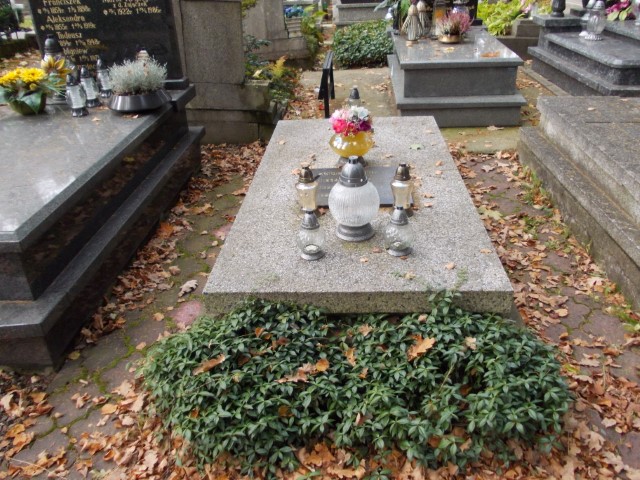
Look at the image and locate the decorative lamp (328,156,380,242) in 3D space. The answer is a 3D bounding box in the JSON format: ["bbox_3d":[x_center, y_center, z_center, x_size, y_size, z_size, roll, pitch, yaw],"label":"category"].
[{"bbox_3d":[0.131,-0.150,1.913,0.190,0.312,0.190,-1,29,3],"label":"decorative lamp"}]

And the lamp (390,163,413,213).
[{"bbox_3d":[0.340,-0.213,2.124,0.088,0.200,0.088,-1,29,3],"label":"lamp"}]

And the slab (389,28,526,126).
[{"bbox_3d":[1.195,-1.654,5.071,1.030,0.490,2.150,0,29,4],"label":"slab"}]

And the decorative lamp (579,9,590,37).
[{"bbox_3d":[2.780,-2.289,5.400,0.160,0.340,0.160,-1,29,3],"label":"decorative lamp"}]

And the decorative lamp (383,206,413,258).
[{"bbox_3d":[0.289,-0.038,1.847,0.100,0.170,0.100,-1,29,3],"label":"decorative lamp"}]

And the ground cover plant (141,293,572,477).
[{"bbox_3d":[0.088,0.438,1.608,1.270,0.270,0.460,-1,29,3],"label":"ground cover plant"}]

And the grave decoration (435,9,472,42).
[{"bbox_3d":[1.340,-2.152,5.143,0.350,0.310,0.330,-1,29,3],"label":"grave decoration"}]

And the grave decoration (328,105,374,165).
[{"bbox_3d":[0.159,-0.525,2.594,0.225,0.295,0.225,-1,29,3],"label":"grave decoration"}]

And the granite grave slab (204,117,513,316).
[{"bbox_3d":[0.175,-0.270,2.532,0.995,0.090,1.945,0,29,4],"label":"granite grave slab"}]

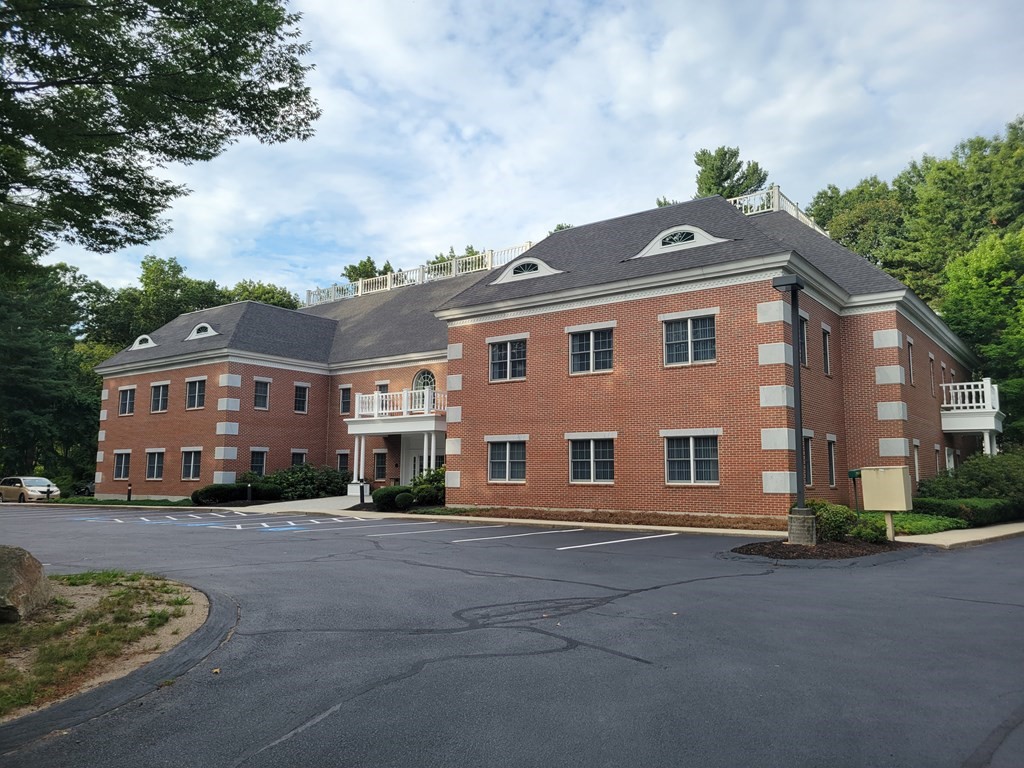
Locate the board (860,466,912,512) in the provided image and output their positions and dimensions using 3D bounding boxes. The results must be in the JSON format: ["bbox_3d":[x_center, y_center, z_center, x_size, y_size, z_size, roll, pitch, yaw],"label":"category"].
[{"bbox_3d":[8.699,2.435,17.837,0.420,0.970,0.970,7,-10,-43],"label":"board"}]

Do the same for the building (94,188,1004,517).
[{"bbox_3d":[-0.327,-0.654,45.631,47.600,14.750,28.800,-5,-9,37],"label":"building"}]

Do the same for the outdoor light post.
[{"bbox_3d":[6.502,0.585,17.709,0.660,6.100,0.620,-5,-9,37],"label":"outdoor light post"}]

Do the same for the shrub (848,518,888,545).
[{"bbox_3d":[8.297,3.410,17.900,0.850,0.600,0.800,-5,-9,37],"label":"shrub"}]

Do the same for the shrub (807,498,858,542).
[{"bbox_3d":[7.513,3.230,18.200,1.180,0.980,1.100,-5,-9,37],"label":"shrub"}]

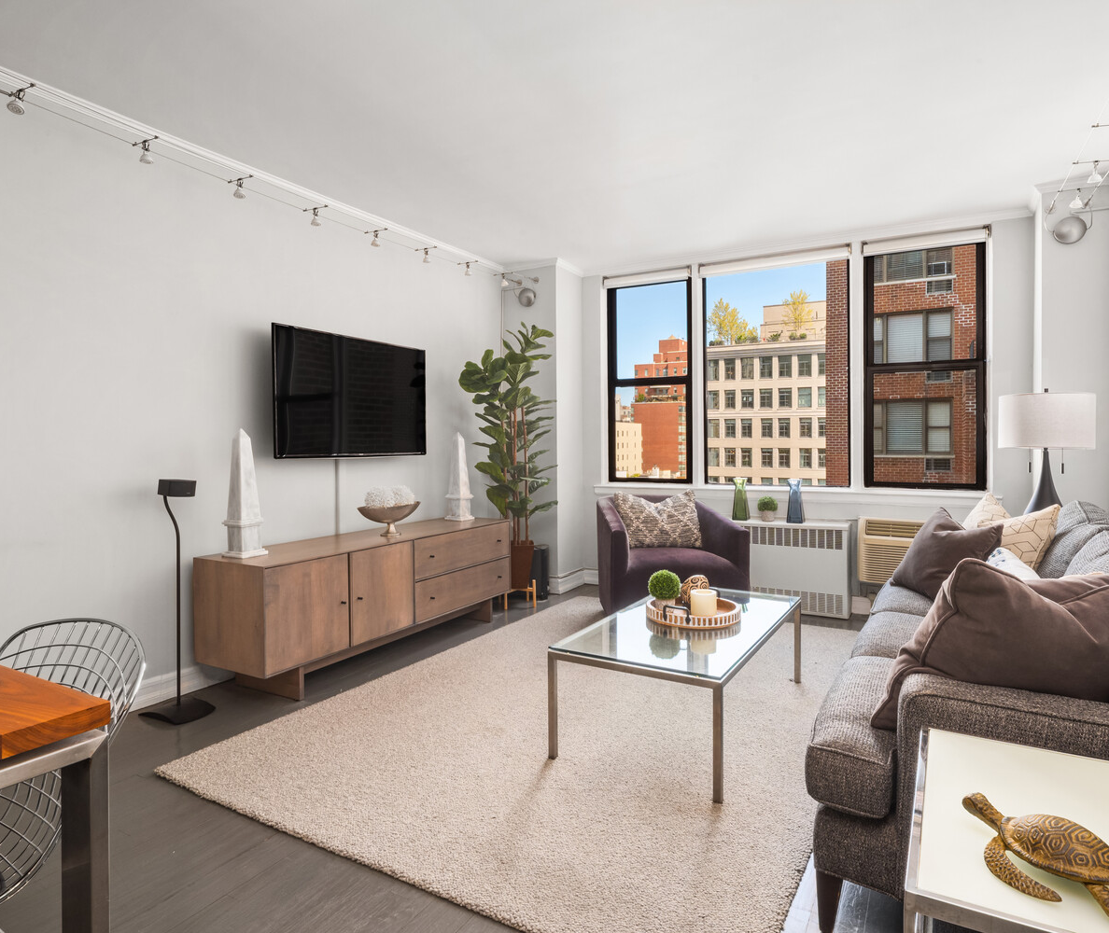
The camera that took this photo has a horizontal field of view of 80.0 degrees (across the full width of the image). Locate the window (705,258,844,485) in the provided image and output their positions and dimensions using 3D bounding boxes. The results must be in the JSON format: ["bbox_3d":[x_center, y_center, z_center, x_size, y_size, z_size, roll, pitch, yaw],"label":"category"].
[{"bbox_3d":[1.501,-0.615,4.544,0.964,1.503,0.100,0,2,29],"label":"window"}]

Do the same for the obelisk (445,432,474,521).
[{"bbox_3d":[-0.640,0.062,4.455,0.140,0.587,0.140,0,2,29],"label":"obelisk"}]

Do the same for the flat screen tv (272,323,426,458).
[{"bbox_3d":[-1.113,-0.388,3.748,0.050,0.664,1.118,0,2,29],"label":"flat screen tv"}]

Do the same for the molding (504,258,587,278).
[{"bbox_3d":[-0.096,-1.472,5.090,0.511,0.057,0.473,0,2,29],"label":"molding"}]

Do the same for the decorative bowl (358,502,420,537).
[{"bbox_3d":[-0.905,0.288,3.652,0.223,0.173,0.457,1,2,29],"label":"decorative bowl"}]

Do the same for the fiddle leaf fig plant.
[{"bbox_3d":[-0.318,-0.124,4.527,0.602,1.716,0.602,1,2,29],"label":"fiddle leaf fig plant"}]

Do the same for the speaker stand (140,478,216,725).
[{"bbox_3d":[-1.549,0.538,2.731,0.223,0.970,0.217,1,2,29],"label":"speaker stand"}]

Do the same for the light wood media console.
[{"bbox_3d":[-0.946,0.691,3.630,0.478,0.614,1.836,0,2,29],"label":"light wood media console"}]

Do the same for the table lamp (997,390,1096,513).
[{"bbox_3d":[2.450,0.009,3.298,0.390,0.790,0.390,0,2,29],"label":"table lamp"}]

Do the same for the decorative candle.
[{"bbox_3d":[0.610,0.558,2.705,0.106,0.088,0.106,1,2,29],"label":"decorative candle"}]

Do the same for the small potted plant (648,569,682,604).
[{"bbox_3d":[0.464,0.521,2.761,0.132,0.164,0.132,0,2,0],"label":"small potted plant"}]

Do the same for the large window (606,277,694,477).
[{"bbox_3d":[0.711,-0.633,4.981,0.680,1.520,0.100,0,2,29],"label":"large window"}]

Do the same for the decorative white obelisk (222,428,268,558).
[{"bbox_3d":[-1.409,0.112,3.012,0.158,0.573,0.158,1,2,29],"label":"decorative white obelisk"}]

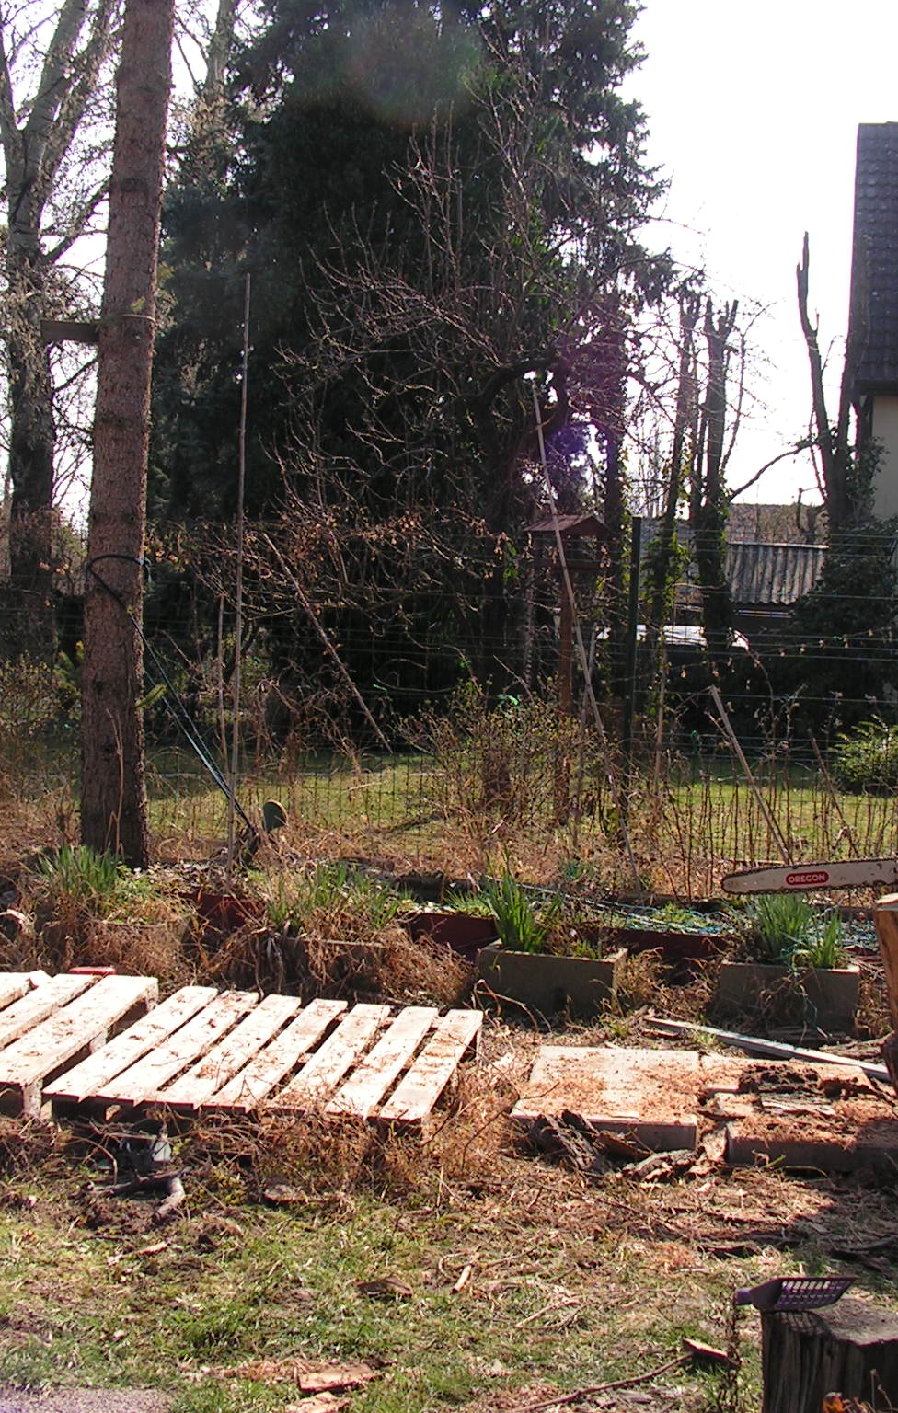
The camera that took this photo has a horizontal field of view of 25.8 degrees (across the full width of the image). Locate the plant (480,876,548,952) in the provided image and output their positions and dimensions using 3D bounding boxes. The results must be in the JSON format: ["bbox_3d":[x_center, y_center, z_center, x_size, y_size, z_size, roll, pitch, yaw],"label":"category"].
[{"bbox_3d":[0.200,0.632,5.970,0.205,0.250,0.190,2,1,2],"label":"plant"}]

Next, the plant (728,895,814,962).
[{"bbox_3d":[0.979,0.668,5.950,0.240,0.220,0.210,3,1,9],"label":"plant"}]

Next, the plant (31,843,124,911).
[{"bbox_3d":[-1.185,0.549,6.300,0.280,0.210,0.220,2,1,-11],"label":"plant"}]

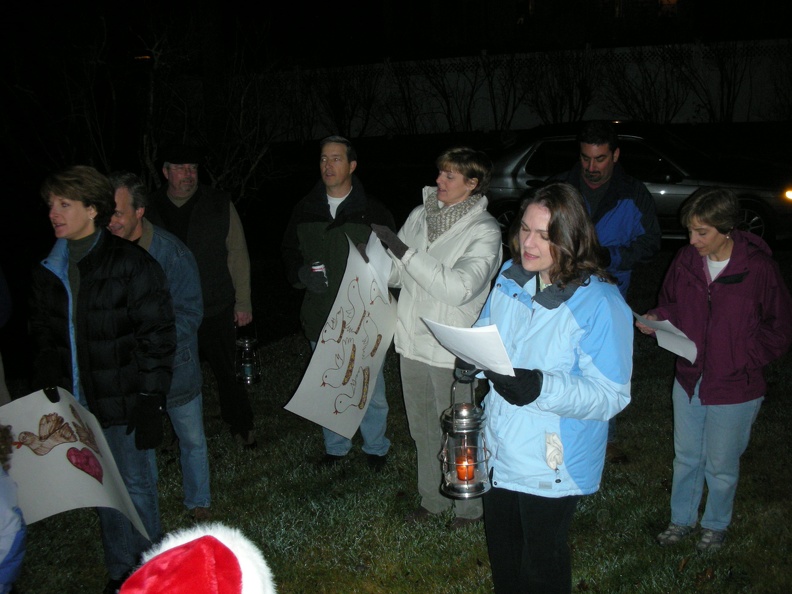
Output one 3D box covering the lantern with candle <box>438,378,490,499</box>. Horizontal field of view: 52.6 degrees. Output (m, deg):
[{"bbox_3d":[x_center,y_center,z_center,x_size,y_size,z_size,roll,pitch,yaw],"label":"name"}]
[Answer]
[{"bbox_3d":[0.210,0.433,2.450,0.155,0.365,0.155,-2,15,0],"label":"lantern with candle"}]

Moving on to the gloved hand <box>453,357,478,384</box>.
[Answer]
[{"bbox_3d":[0.217,0.223,2.460,0.100,0.095,0.110,12,20,43],"label":"gloved hand"}]

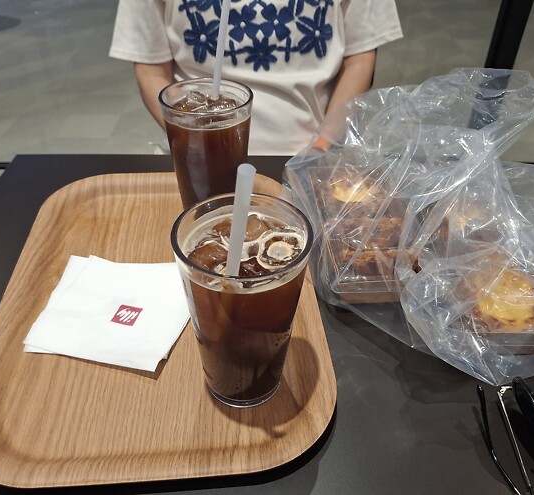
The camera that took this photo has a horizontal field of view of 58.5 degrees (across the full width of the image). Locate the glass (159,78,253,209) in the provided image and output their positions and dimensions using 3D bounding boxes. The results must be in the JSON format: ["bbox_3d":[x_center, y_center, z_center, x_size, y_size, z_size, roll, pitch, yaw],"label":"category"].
[{"bbox_3d":[-0.059,-0.085,0.505,0.088,0.159,0.088,1,41,-1],"label":"glass"}]

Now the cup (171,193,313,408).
[{"bbox_3d":[-0.018,0.049,0.356,0.088,0.159,0.088,1,41,-1],"label":"cup"}]

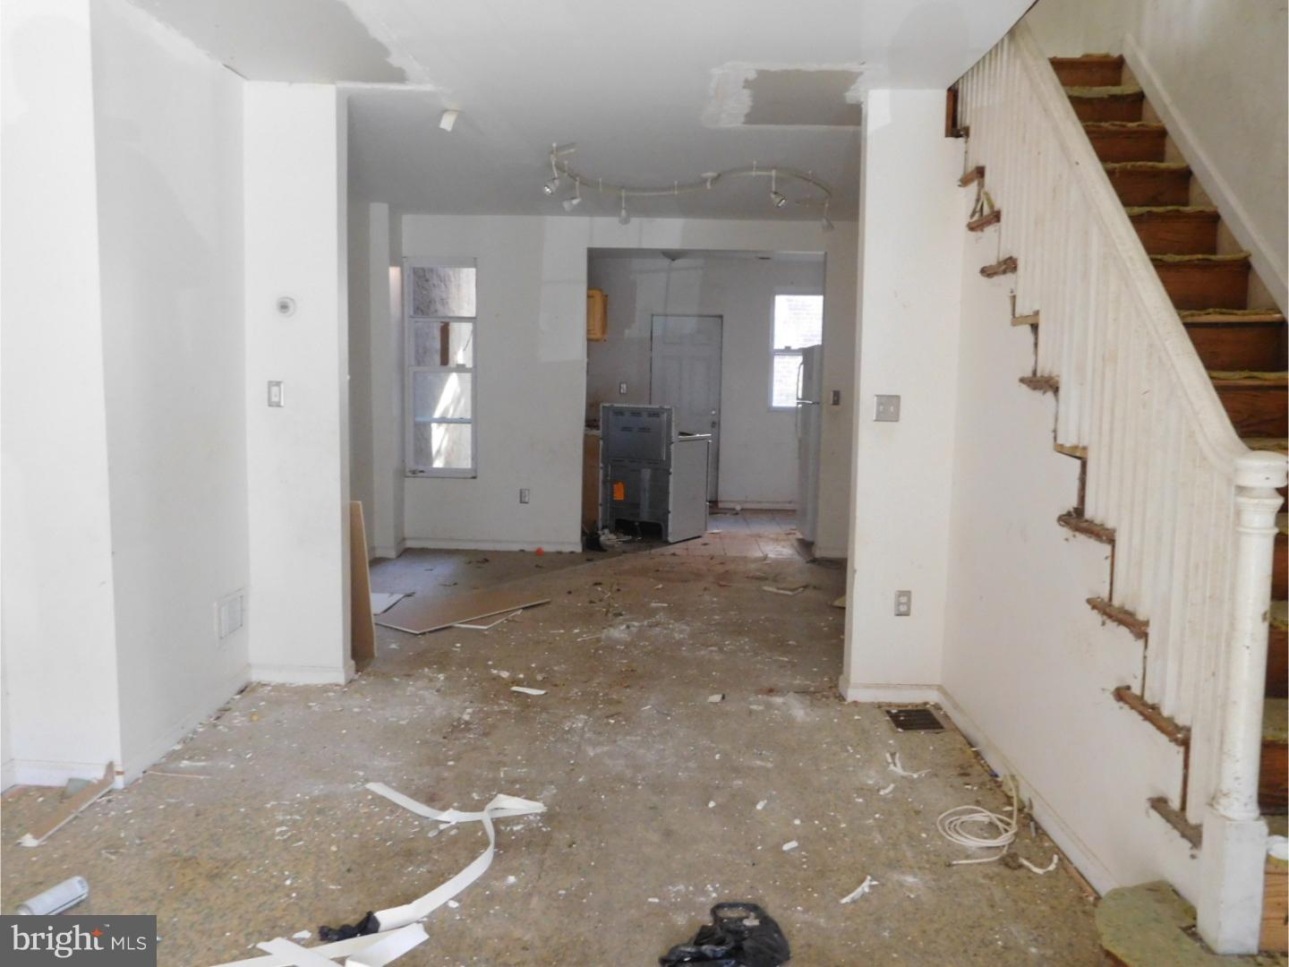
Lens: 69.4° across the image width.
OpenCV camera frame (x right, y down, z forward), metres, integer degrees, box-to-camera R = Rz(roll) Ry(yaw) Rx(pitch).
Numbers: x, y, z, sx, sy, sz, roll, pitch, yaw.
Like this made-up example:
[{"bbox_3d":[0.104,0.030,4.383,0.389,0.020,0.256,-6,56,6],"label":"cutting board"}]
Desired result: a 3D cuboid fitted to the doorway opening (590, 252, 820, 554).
[{"bbox_3d":[0.474,-0.638,7.590,1.905,2.451,0.140,1,6,2],"label":"doorway opening"}]

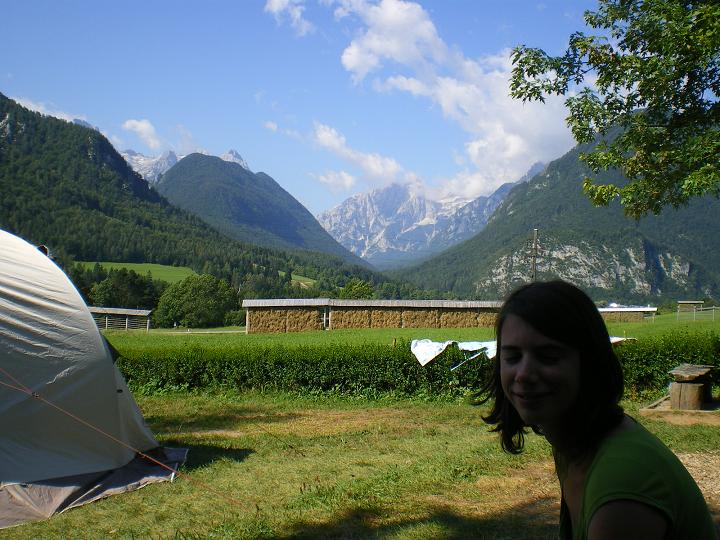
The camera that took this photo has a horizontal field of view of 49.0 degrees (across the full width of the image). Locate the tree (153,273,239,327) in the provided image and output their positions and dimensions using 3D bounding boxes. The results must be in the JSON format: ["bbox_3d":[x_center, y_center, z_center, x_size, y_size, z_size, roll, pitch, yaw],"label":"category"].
[{"bbox_3d":[-33.300,6.377,160.000,16.200,10.900,14.500,2,-3,-12],"label":"tree"}]

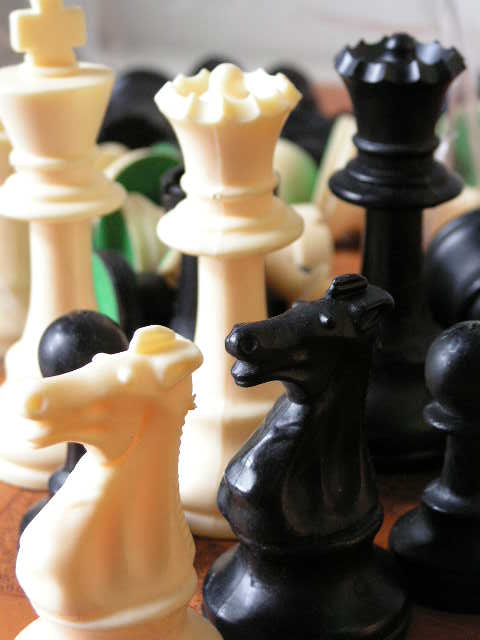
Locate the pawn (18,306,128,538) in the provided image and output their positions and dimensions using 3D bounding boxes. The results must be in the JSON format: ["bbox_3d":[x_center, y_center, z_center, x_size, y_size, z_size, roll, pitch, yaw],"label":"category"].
[{"bbox_3d":[-0.025,0.020,0.248,0.025,0.046,0.025,-1,24,0],"label":"pawn"}]

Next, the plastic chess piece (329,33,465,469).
[{"bbox_3d":[0.029,-0.014,0.281,0.032,0.081,0.032,-1,24,0],"label":"plastic chess piece"}]

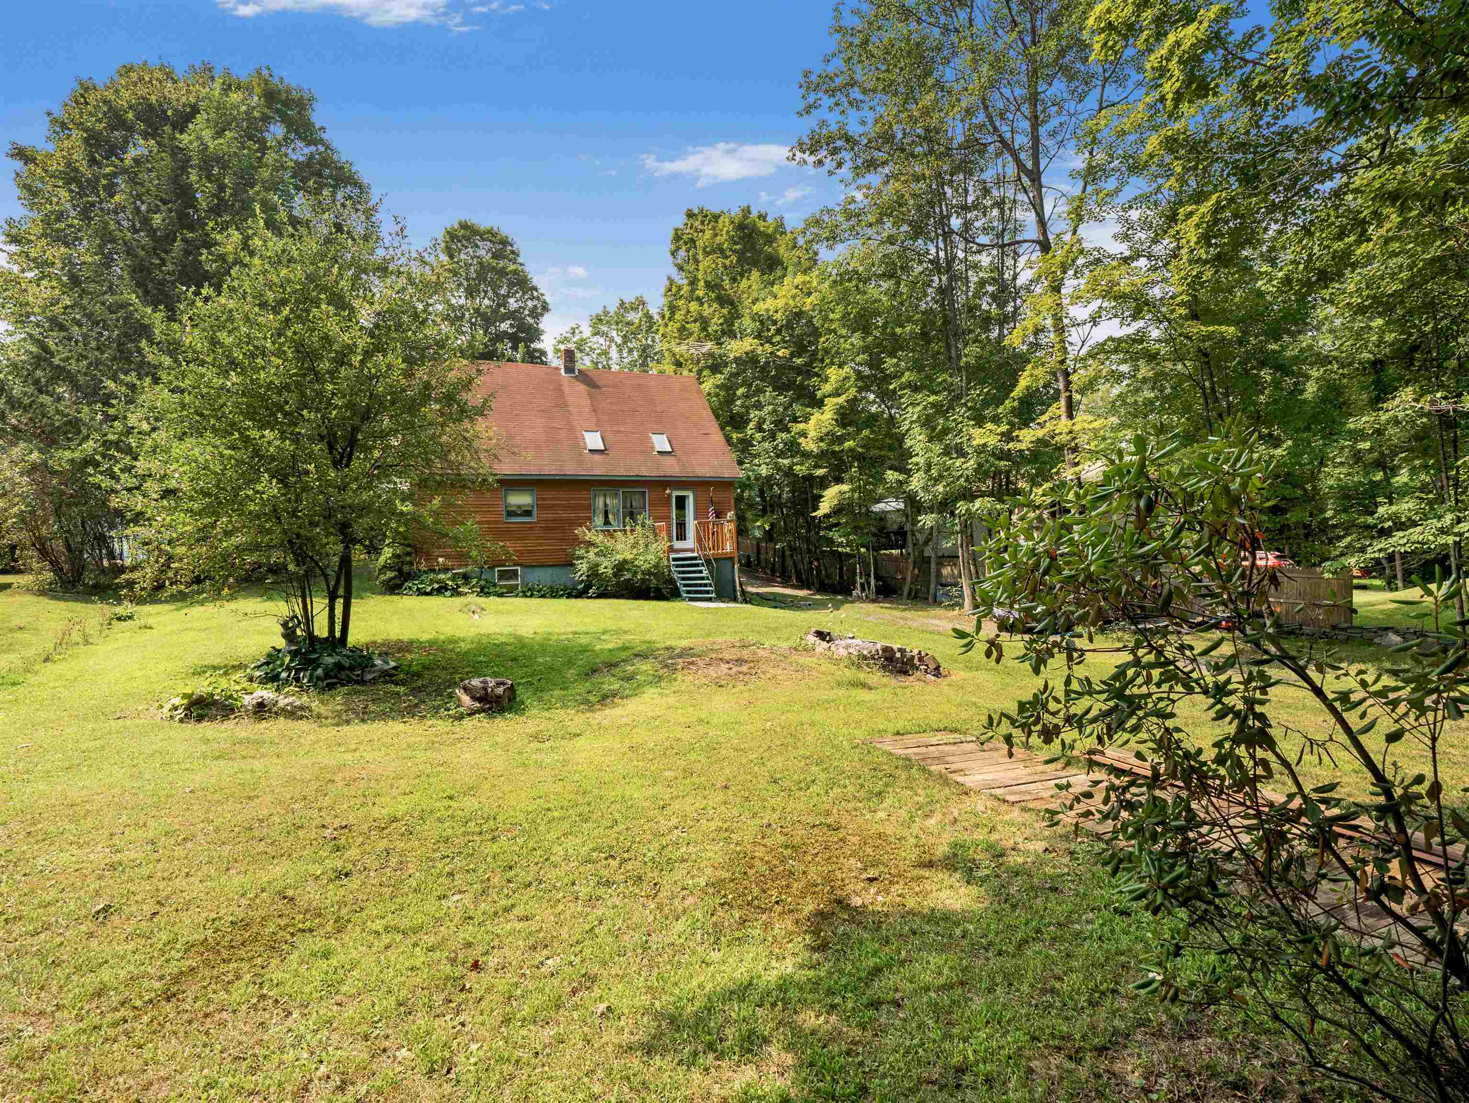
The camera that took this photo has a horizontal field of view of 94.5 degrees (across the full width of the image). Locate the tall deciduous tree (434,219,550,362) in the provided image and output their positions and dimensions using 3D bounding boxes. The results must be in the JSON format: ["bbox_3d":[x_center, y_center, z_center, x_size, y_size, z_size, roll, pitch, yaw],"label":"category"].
[{"bbox_3d":[-13.933,-8.961,39.000,7.200,20.300,7.200,-2,2,-19],"label":"tall deciduous tree"}]

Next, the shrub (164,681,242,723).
[{"bbox_3d":[-5.363,1.519,6.850,0.670,0.310,0.620,-3,3,-38],"label":"shrub"}]

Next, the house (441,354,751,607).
[{"bbox_3d":[-6.458,-3.157,26.566,11.000,9.450,10.500,-2,2,-21],"label":"house"}]

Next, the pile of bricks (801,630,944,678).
[{"bbox_3d":[1.817,1.362,9.000,1.950,0.340,0.600,1,3,45],"label":"pile of bricks"}]

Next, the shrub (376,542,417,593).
[{"bbox_3d":[-10.116,0.480,20.300,1.170,1.550,1.170,-2,2,-27],"label":"shrub"}]

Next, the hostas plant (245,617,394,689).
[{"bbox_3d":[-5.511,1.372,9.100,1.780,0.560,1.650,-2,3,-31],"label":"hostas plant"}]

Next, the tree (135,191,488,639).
[{"bbox_3d":[-5.851,-1.549,9.400,4.400,6.400,4.300,-2,3,-32],"label":"tree"}]

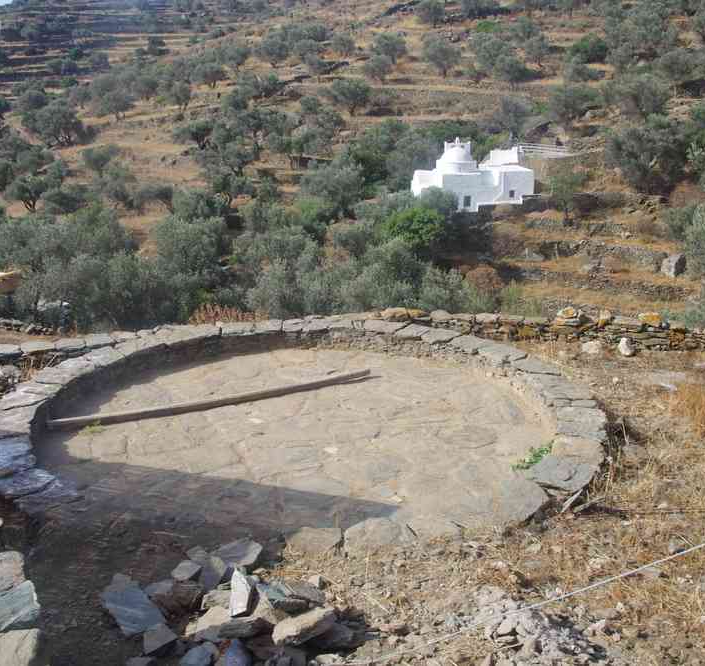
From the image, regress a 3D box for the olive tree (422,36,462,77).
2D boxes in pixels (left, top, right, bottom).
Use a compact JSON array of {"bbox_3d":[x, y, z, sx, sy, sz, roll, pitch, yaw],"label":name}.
[{"bbox_3d":[12.732,-39.698,107.177,6.100,6.500,6.000,-1,15,0],"label":"olive tree"}]

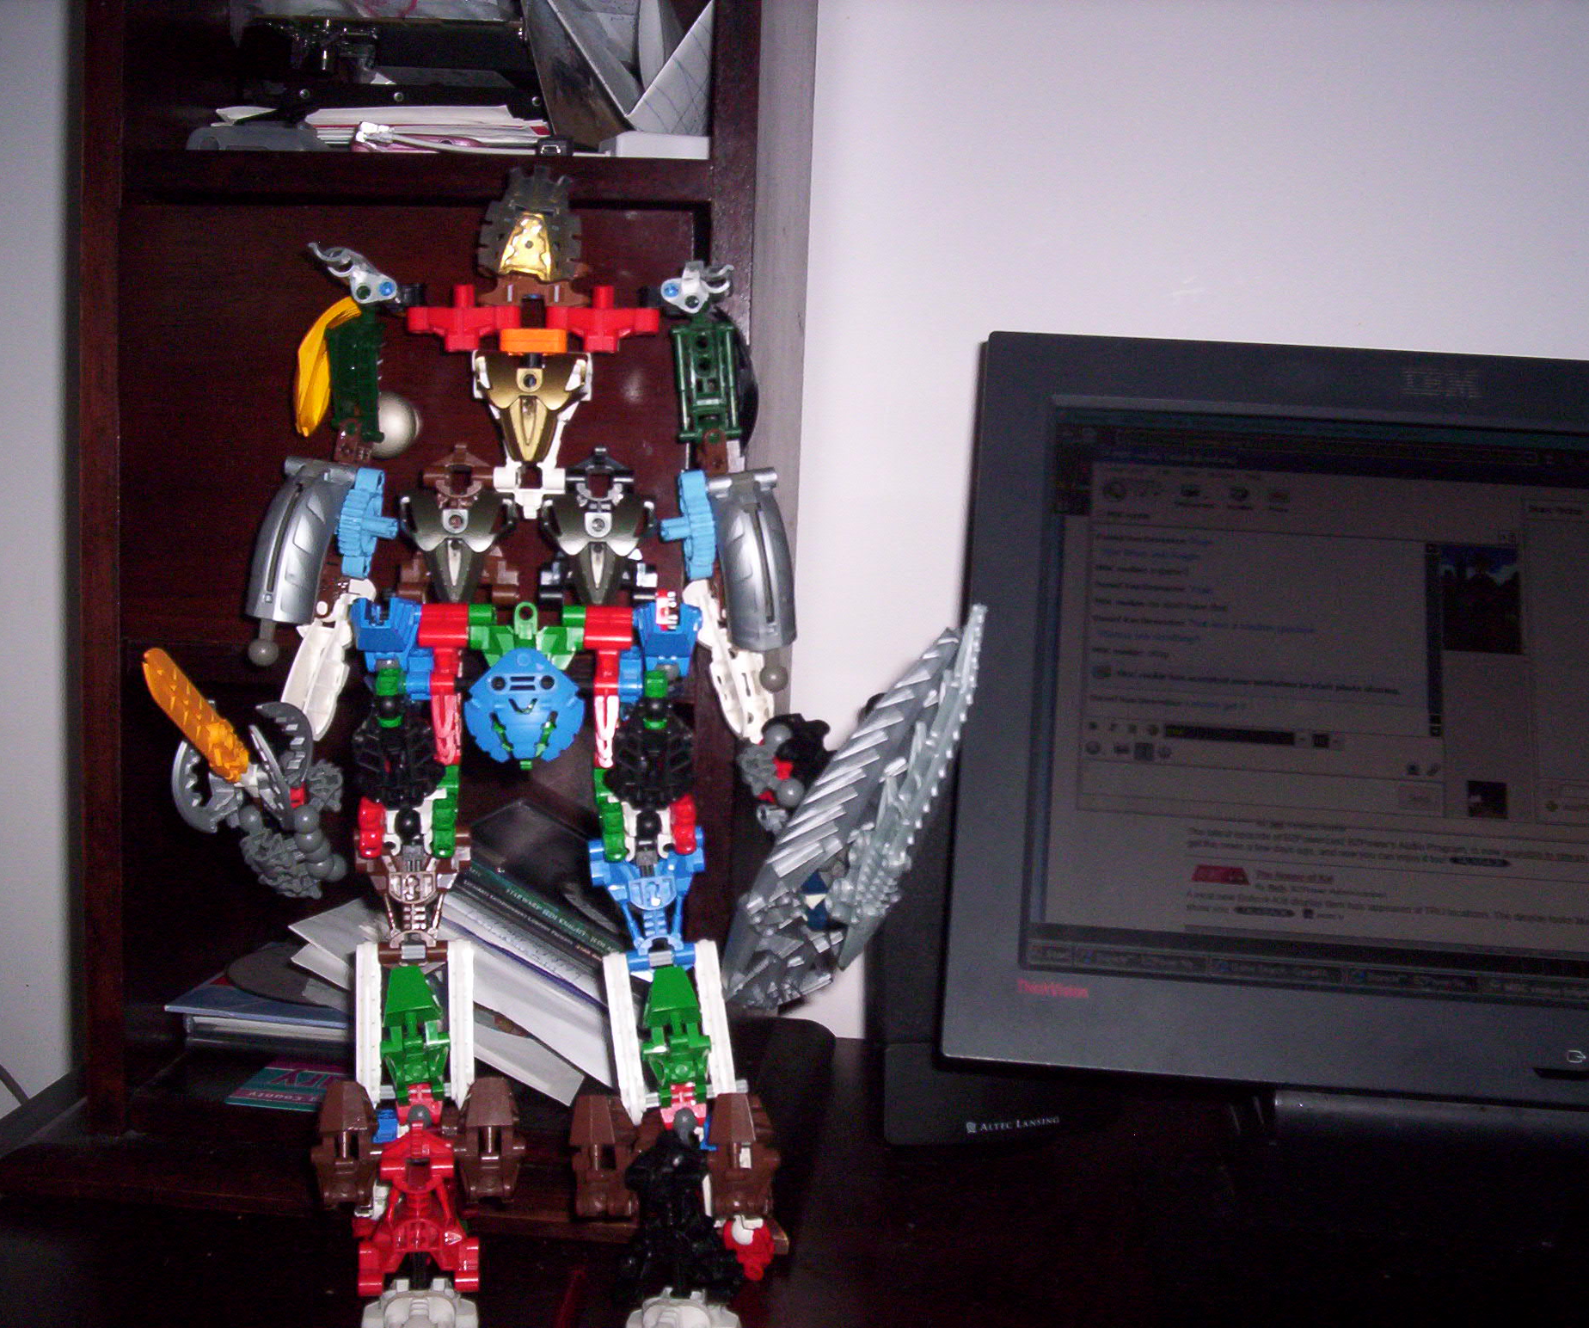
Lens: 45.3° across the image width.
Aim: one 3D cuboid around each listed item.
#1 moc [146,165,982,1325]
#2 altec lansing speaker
[{"bbox_3d":[-0.078,0.024,0.650,0.288,0.390,0.135,2,6,-2],"label":"moc"},{"bbox_3d":[0.083,0.105,0.890,0.111,0.197,0.112,0,6,-14],"label":"altec lansing speaker"}]

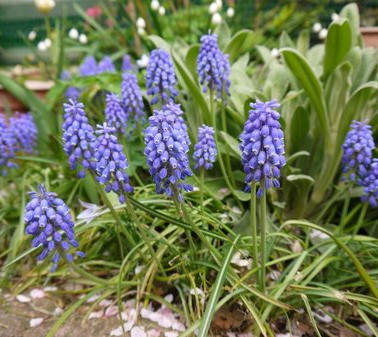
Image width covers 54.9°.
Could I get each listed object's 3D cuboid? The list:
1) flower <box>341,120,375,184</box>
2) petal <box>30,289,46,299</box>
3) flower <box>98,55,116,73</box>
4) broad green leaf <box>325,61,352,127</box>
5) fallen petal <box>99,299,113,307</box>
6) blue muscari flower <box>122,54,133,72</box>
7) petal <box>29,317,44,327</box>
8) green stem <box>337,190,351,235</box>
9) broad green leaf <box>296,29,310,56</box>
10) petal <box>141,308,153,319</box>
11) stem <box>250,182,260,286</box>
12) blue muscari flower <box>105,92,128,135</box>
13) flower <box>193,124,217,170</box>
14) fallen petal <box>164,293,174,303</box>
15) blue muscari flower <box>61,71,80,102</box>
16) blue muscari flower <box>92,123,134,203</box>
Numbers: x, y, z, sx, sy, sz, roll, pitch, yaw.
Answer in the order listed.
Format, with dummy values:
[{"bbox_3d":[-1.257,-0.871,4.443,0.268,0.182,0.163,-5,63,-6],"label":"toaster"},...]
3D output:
[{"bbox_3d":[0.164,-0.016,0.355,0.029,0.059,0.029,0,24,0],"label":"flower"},{"bbox_3d":[-0.106,0.088,0.257,0.011,0.003,0.009,0,18,0],"label":"petal"},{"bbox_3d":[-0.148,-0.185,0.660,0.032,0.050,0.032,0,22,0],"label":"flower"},{"bbox_3d":[0.175,-0.086,0.425,0.031,0.077,0.022,2,18,0],"label":"broad green leaf"},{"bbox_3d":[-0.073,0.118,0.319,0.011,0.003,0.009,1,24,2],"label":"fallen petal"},{"bbox_3d":[-0.093,-0.154,0.550,0.019,0.036,0.019,0,18,0],"label":"blue muscari flower"},{"bbox_3d":[-0.125,0.125,0.298,0.013,0.003,0.010,0,22,0],"label":"petal"},{"bbox_3d":[0.147,0.043,0.345,0.005,0.047,0.004,11,0,0],"label":"green stem"},{"bbox_3d":[0.154,-0.168,0.490,0.019,0.041,0.014,0,24,0],"label":"broad green leaf"},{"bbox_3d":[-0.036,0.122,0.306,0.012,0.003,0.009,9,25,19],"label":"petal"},{"bbox_3d":[0.048,0.048,0.265,0.004,0.076,0.004,-1,-2,0],"label":"stem"},{"bbox_3d":[-0.084,-0.064,0.420,0.024,0.050,0.024,-15,20,0],"label":"blue muscari flower"},{"bbox_3d":[0.015,-0.021,0.360,0.024,0.045,0.024,3,18,0],"label":"flower"},{"bbox_3d":[-0.017,0.114,0.321,0.009,0.006,0.008,0,22,0],"label":"fallen petal"},{"bbox_3d":[-0.176,-0.122,0.540,0.028,0.050,0.028,0,21,0],"label":"blue muscari flower"},{"bbox_3d":[-0.062,-0.005,0.300,0.028,0.066,0.028,-15,20,0],"label":"blue muscari flower"}]

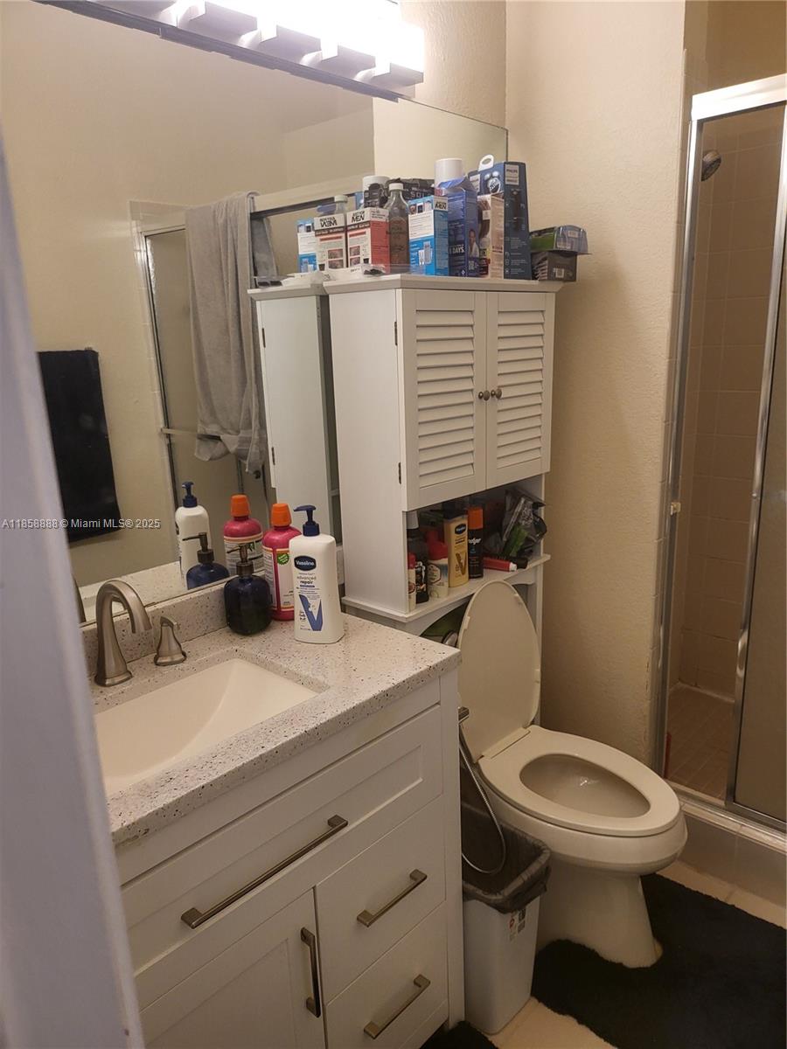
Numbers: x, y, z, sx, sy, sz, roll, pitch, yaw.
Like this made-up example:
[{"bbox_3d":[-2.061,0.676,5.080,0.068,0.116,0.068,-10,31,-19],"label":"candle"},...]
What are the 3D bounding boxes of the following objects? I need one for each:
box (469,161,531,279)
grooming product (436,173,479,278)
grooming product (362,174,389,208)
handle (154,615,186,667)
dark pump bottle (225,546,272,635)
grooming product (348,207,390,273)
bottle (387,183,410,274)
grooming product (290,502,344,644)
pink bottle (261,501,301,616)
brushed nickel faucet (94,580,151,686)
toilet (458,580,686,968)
[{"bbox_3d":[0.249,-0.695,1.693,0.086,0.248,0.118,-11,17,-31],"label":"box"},{"bbox_3d":[0.137,-0.630,1.585,0.076,0.185,0.041,11,19,43],"label":"grooming product"},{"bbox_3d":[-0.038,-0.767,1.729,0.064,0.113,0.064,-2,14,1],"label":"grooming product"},{"bbox_3d":[-0.420,0.212,1.356,0.059,0.085,0.059,11,19,43],"label":"handle"},{"bbox_3d":[-0.295,0.127,1.457,0.093,0.177,0.094,-2,14,1],"label":"dark pump bottle"},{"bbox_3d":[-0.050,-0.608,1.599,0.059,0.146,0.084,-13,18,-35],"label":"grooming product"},{"bbox_3d":[0.010,-0.638,1.595,0.056,0.204,0.056,-2,14,1],"label":"bottle"},{"bbox_3d":[-0.154,0.093,1.397,0.089,0.262,0.058,1,15,12],"label":"grooming product"},{"bbox_3d":[-0.227,0.078,1.519,0.084,0.248,0.084,-2,14,1],"label":"pink bottle"},{"bbox_3d":[-0.456,0.185,1.220,0.163,0.194,0.053,11,20,42],"label":"brushed nickel faucet"},{"bbox_3d":[0.344,0.558,1.764,0.743,0.856,0.417,11,19,43],"label":"toilet"}]

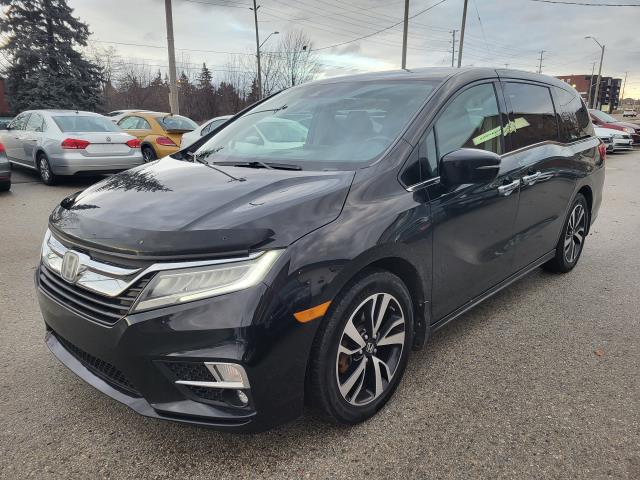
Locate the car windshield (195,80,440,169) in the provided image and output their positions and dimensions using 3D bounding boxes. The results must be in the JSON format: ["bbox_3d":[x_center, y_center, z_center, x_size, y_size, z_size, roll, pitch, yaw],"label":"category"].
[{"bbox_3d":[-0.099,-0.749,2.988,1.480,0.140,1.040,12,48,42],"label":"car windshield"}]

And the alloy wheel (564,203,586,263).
[{"bbox_3d":[2.241,-0.066,4.379,0.180,0.520,0.520,12,19,42],"label":"alloy wheel"}]

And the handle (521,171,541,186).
[{"bbox_3d":[1.435,-0.426,3.264,0.060,0.052,0.275,12,19,42],"label":"handle"}]

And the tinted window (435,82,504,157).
[{"bbox_3d":[0.857,-0.673,2.783,0.070,0.510,0.900,-10,4,45],"label":"tinted window"}]

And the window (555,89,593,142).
[{"bbox_3d":[2.224,-1.093,4.222,0.080,0.430,1.070,-12,2,42],"label":"window"}]

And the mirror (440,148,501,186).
[{"bbox_3d":[0.759,-0.379,2.443,0.250,0.190,0.190,9,17,37],"label":"mirror"}]

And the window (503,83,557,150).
[{"bbox_3d":[1.508,-0.877,3.459,0.070,0.480,1.020,-10,4,45],"label":"window"}]

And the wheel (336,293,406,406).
[{"bbox_3d":[0.185,0.492,2.280,0.190,0.520,0.520,12,19,42],"label":"wheel"}]

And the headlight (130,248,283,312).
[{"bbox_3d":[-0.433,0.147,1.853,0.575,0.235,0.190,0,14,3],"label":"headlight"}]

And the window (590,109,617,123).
[{"bbox_3d":[11.088,-4.830,18.800,1.350,0.140,0.740,-14,55,-43],"label":"window"}]

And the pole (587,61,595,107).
[{"bbox_3d":[46.486,-25.627,82.402,0.320,8.891,0.320,-1,15,0],"label":"pole"}]

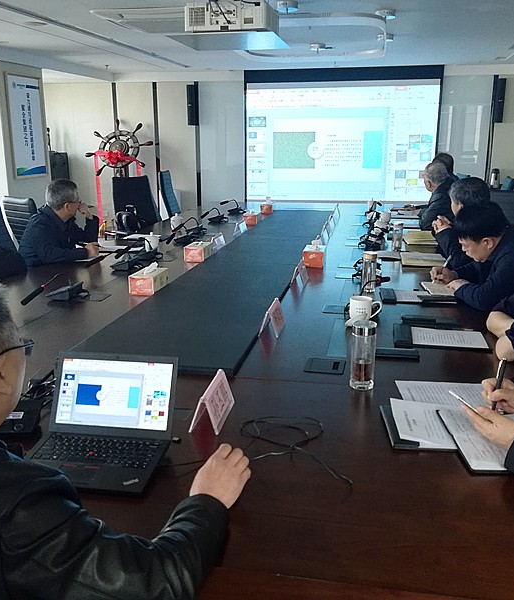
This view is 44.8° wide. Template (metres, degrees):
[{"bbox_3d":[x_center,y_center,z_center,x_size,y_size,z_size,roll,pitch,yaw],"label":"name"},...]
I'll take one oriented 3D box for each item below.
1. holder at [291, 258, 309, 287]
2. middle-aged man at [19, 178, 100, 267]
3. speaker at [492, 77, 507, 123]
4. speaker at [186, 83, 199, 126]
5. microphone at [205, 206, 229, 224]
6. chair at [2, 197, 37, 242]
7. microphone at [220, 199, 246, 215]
[{"bbox_3d":[0.218,-0.136,3.110,0.070,0.096,0.200,3,15,12],"label":"holder"},{"bbox_3d":[-1.204,-0.132,3.917,0.700,1.200,0.580,-1,15,-4],"label":"middle-aged man"},{"bbox_3d":[3.297,-2.701,8.448,0.125,0.580,0.140,3,15,12],"label":"speaker"},{"bbox_3d":[-0.889,-2.745,8.802,0.170,0.560,0.200,1,15,5],"label":"speaker"},{"bbox_3d":[-0.363,-0.744,5.391,0.250,0.145,0.140,3,15,10],"label":"microphone"},{"bbox_3d":[-1.412,-0.212,4.485,0.600,1.050,0.580,-13,19,-39],"label":"chair"},{"bbox_3d":[-0.224,-0.915,6.045,0.250,0.145,0.140,3,15,10],"label":"microphone"}]

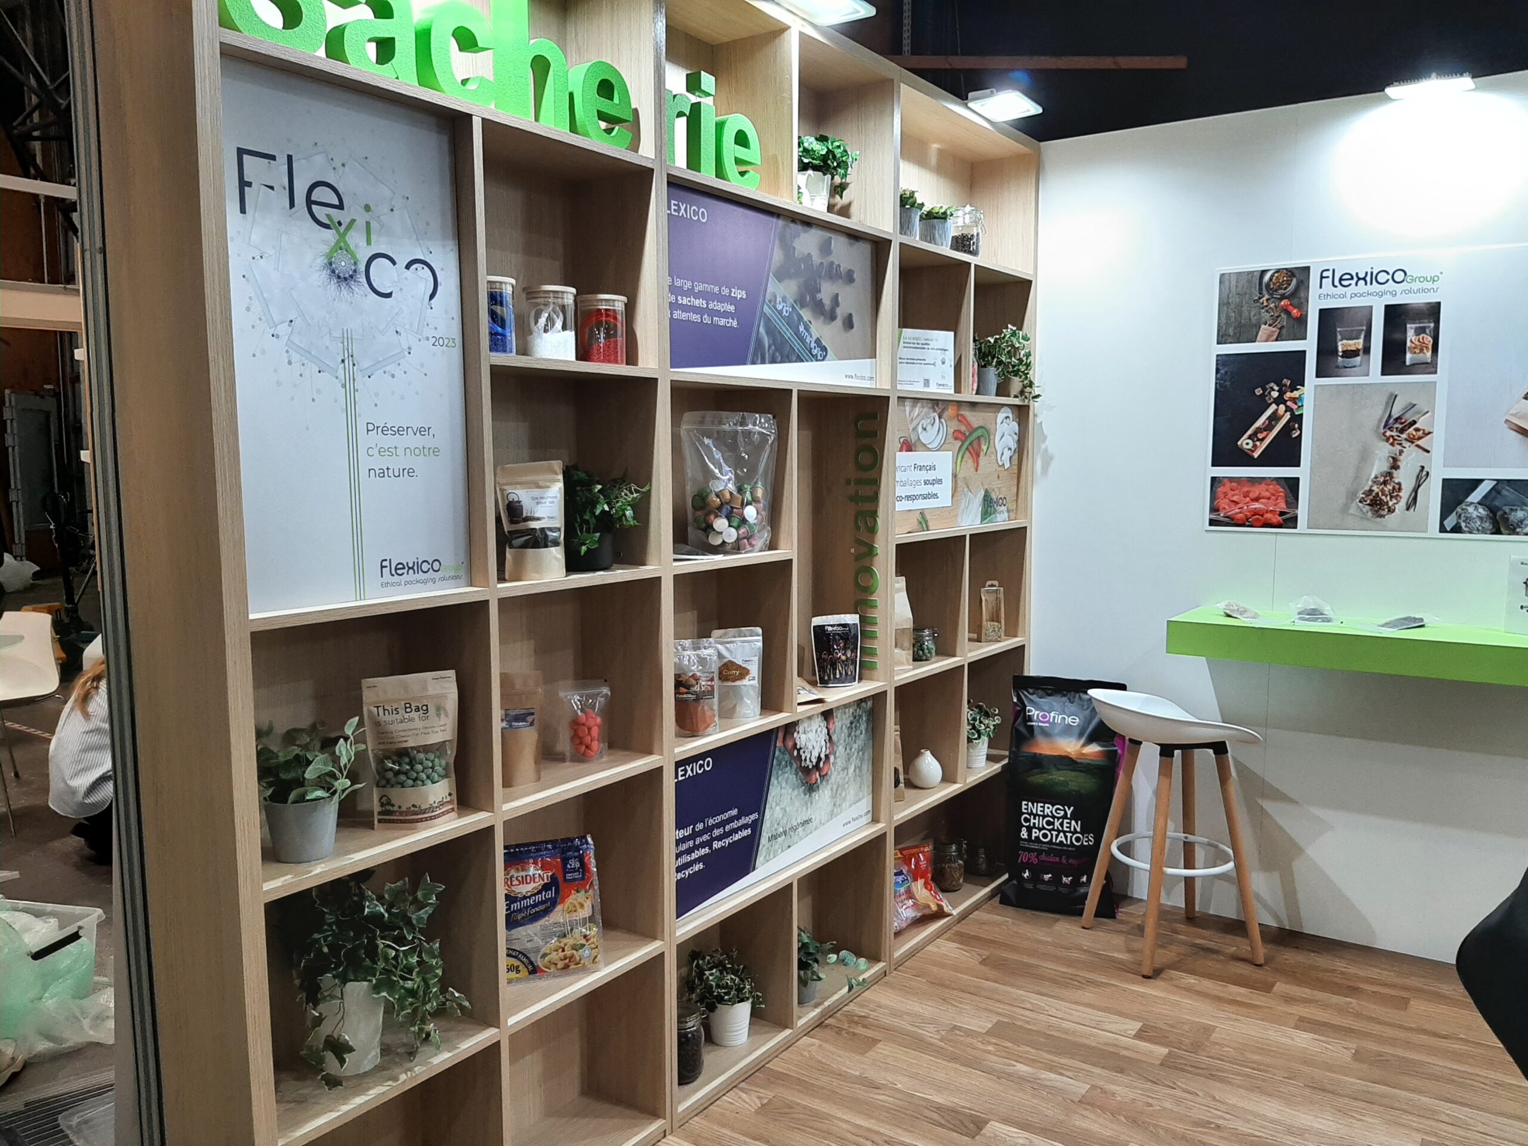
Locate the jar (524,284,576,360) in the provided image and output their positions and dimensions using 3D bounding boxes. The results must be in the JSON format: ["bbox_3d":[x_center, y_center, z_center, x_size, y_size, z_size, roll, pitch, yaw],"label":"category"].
[{"bbox_3d":[-0.426,-0.492,2.294,0.101,0.150,0.101,0,6,0],"label":"jar"}]

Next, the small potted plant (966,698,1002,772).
[{"bbox_3d":[0.711,0.542,3.885,0.155,0.228,0.155,0,6,0],"label":"small potted plant"}]

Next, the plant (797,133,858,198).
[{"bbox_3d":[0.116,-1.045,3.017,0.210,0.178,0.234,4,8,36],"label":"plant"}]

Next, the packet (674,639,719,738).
[{"bbox_3d":[-0.169,0.262,2.640,0.132,0.224,0.065,-2,6,-16],"label":"packet"}]

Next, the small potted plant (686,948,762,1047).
[{"bbox_3d":[-0.102,1.092,2.970,0.192,0.234,0.196,0,6,0],"label":"small potted plant"}]

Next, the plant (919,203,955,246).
[{"bbox_3d":[0.530,-1.049,3.534,0.103,0.140,0.103,0,6,0],"label":"plant"}]

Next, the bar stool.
[{"bbox_3d":[1.230,0.755,3.468,0.425,0.766,0.435,-1,6,-12],"label":"bar stool"}]

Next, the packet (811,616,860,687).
[{"bbox_3d":[0.209,0.222,3.290,0.161,0.198,0.058,-3,7,-26],"label":"packet"}]

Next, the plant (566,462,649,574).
[{"bbox_3d":[-0.351,-0.119,2.410,0.175,0.219,0.175,4,8,36],"label":"plant"}]

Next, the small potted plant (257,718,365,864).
[{"bbox_3d":[-0.779,0.357,1.938,0.188,0.228,0.193,4,8,36],"label":"small potted plant"}]

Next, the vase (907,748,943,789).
[{"bbox_3d":[0.515,0.619,3.651,0.107,0.117,0.107,0,6,0],"label":"vase"}]

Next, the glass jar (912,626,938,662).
[{"bbox_3d":[0.495,0.222,3.602,0.092,0.098,0.092,0,6,0],"label":"glass jar"}]

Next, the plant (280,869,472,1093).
[{"bbox_3d":[-0.714,0.699,2.087,0.218,0.365,0.312,4,8,36],"label":"plant"}]

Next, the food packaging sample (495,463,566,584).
[{"bbox_3d":[-0.457,-0.100,2.263,0.131,0.223,0.058,-3,7,-27],"label":"food packaging sample"}]

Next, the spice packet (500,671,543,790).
[{"bbox_3d":[-0.505,0.304,2.240,0.132,0.224,0.068,-2,6,-18],"label":"spice packet"}]

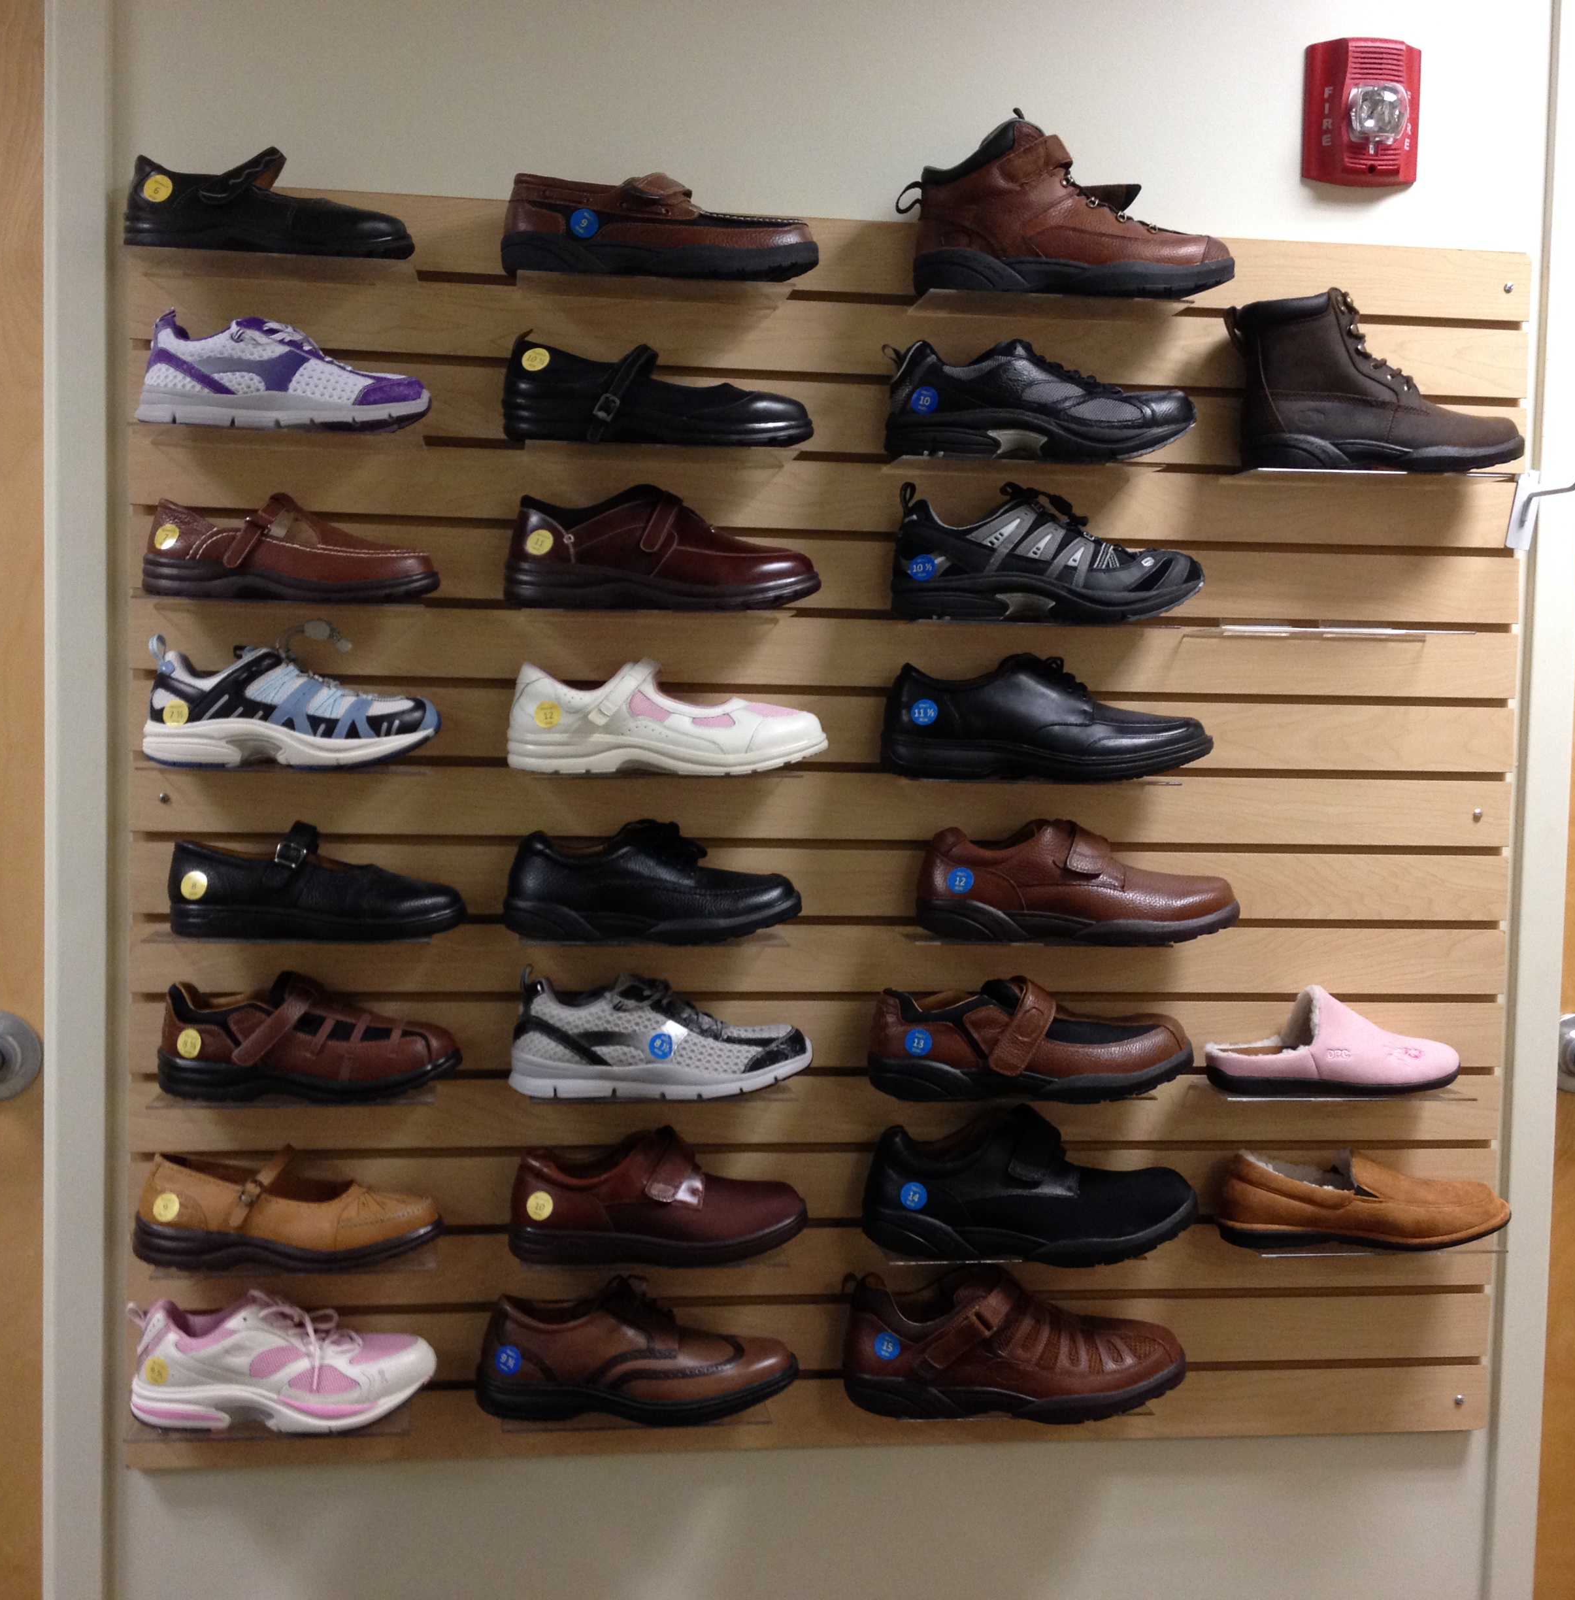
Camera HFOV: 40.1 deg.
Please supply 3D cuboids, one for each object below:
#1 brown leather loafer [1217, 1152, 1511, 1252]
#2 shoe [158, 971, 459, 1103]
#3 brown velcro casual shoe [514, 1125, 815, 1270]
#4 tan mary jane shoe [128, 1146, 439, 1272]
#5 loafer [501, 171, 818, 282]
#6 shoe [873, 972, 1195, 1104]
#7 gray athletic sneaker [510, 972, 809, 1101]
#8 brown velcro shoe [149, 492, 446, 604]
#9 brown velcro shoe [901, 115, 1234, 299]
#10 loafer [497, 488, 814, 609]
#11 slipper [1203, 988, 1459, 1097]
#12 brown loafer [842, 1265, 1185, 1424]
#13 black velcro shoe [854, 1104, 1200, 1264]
[{"bbox_3d":[0.578,0.397,2.161,0.310,0.093,0.108,1,3,-7],"label":"brown leather loafer"},{"bbox_3d":[-0.448,0.219,2.023,0.279,0.118,0.100,1,3,-7],"label":"shoe"},{"bbox_3d":[-0.122,0.371,2.062,0.284,0.123,0.107,1,3,-5],"label":"brown velcro casual shoe"},{"bbox_3d":[-0.468,0.379,2.033,0.275,0.103,0.100,1,3,-6],"label":"tan mary jane shoe"},{"bbox_3d":[-0.119,-0.536,2.025,0.294,0.106,0.110,1,3,-6],"label":"loafer"},{"bbox_3d":[0.239,0.230,2.114,0.319,0.113,0.118,1,3,-6],"label":"shoe"},{"bbox_3d":[-0.120,0.222,2.072,0.288,0.117,0.108,1,3,-6],"label":"gray athletic sneaker"},{"bbox_3d":[-0.459,-0.232,1.998,0.262,0.100,0.095,1,3,-6],"label":"brown velcro shoe"},{"bbox_3d":[0.270,-0.562,2.057,0.320,0.178,0.118,1,3,-7],"label":"brown velcro shoe"},{"bbox_3d":[-0.117,-0.236,2.044,0.294,0.120,0.106,1,3,-6],"label":"loafer"},{"bbox_3d":[0.545,0.238,2.149,0.266,0.102,0.102,1,3,-8],"label":"slipper"},{"bbox_3d":[0.224,0.523,2.116,0.345,0.137,0.122,1,3,-7],"label":"brown loafer"},{"bbox_3d":[0.238,0.368,2.110,0.335,0.143,0.120,1,3,-7],"label":"black velcro shoe"}]

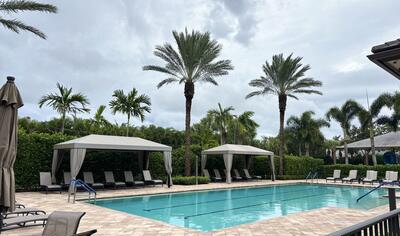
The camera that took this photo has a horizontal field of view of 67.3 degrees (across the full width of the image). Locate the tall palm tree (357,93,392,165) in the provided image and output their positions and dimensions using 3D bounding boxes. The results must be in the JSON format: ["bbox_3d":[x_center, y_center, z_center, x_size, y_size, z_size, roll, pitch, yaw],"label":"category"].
[{"bbox_3d":[18.257,1.821,30.829,3.772,8.870,3.772,0,-8,0],"label":"tall palm tree"}]

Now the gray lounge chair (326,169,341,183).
[{"bbox_3d":[11.474,4.949,25.493,1.900,1.020,0.660,8,-11,-41],"label":"gray lounge chair"}]

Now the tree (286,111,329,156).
[{"bbox_3d":[12.872,2.999,35.745,4.800,7.870,4.800,8,-11,-41],"label":"tree"}]

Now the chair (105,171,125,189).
[{"bbox_3d":[-5.223,3.794,18.336,0.660,1.020,1.900,8,-11,-41],"label":"chair"}]

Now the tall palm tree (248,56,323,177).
[{"bbox_3d":[8.572,-0.484,31.229,7.600,13.400,7.600,8,-11,-41],"label":"tall palm tree"}]

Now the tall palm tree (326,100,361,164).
[{"bbox_3d":[16.003,2.328,32.825,3.784,8.419,3.784,0,-8,0],"label":"tall palm tree"}]

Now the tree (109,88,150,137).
[{"bbox_3d":[-6.434,1.435,26.720,3.728,8.140,3.728,0,-8,0],"label":"tree"}]

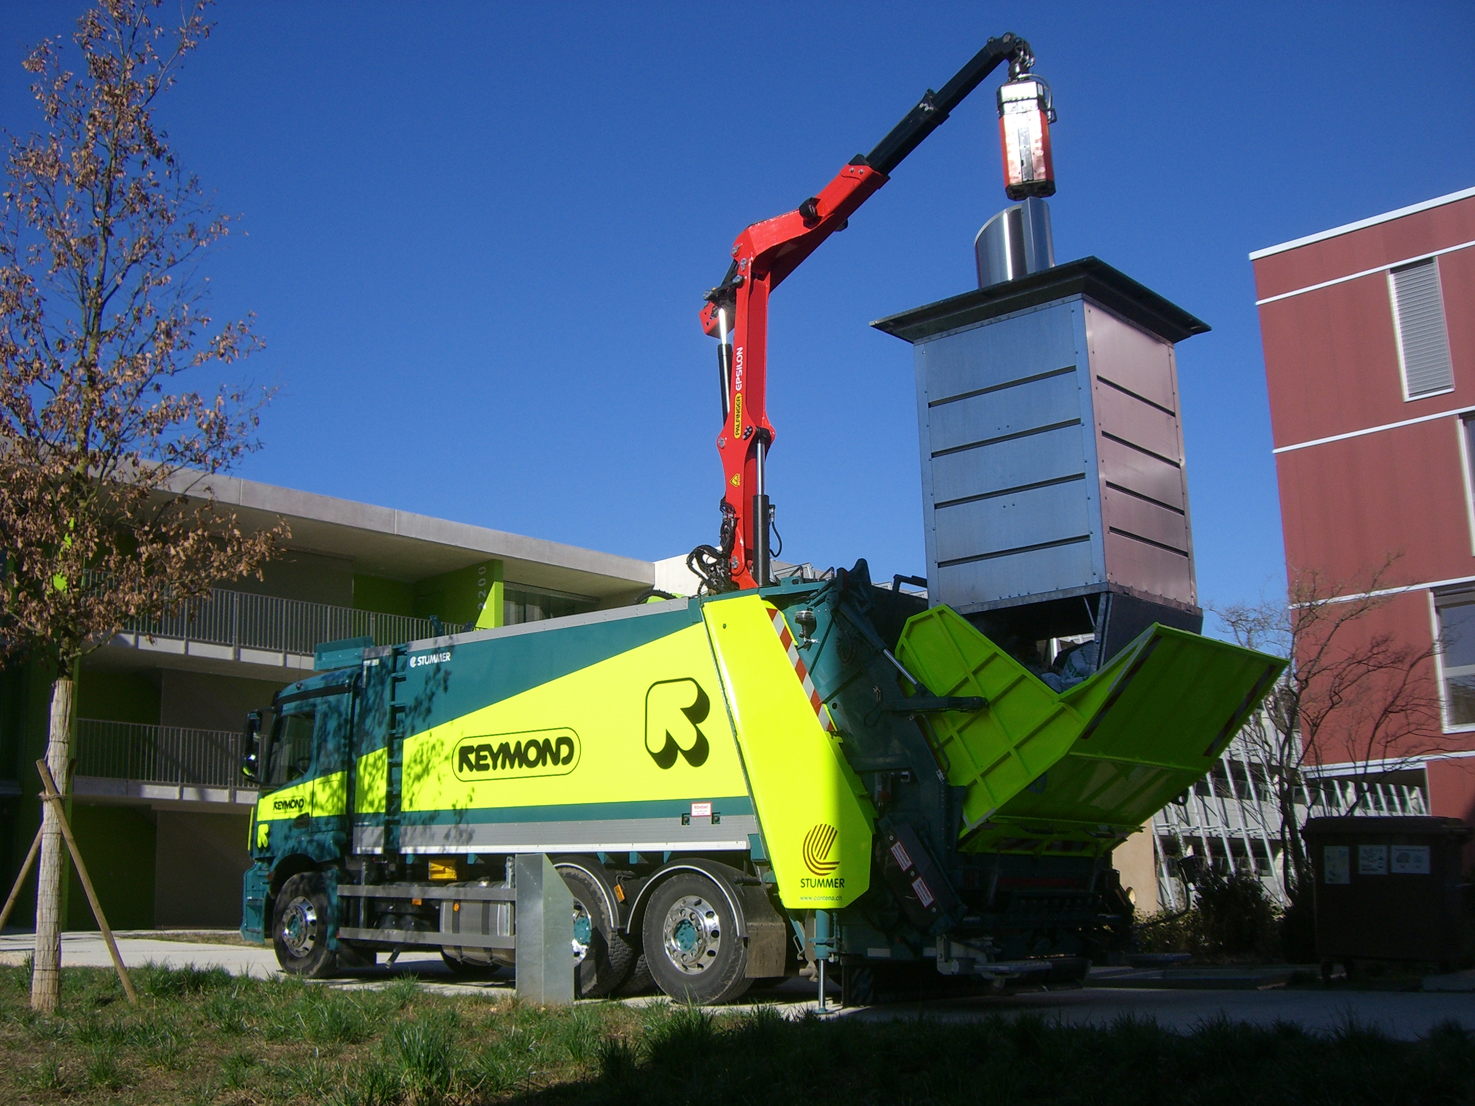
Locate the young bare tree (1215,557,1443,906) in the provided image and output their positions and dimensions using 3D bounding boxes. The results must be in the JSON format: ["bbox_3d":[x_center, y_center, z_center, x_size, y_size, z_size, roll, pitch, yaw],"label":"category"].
[{"bbox_3d":[6.578,2.197,17.997,2.531,4.393,2.531,-1,-12,0],"label":"young bare tree"}]

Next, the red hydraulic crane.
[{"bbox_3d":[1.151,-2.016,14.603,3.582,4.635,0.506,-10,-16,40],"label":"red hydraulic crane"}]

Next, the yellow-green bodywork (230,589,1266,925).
[{"bbox_3d":[-0.524,2.042,15.231,10.980,2.763,2.530,-10,-16,40],"label":"yellow-green bodywork"}]

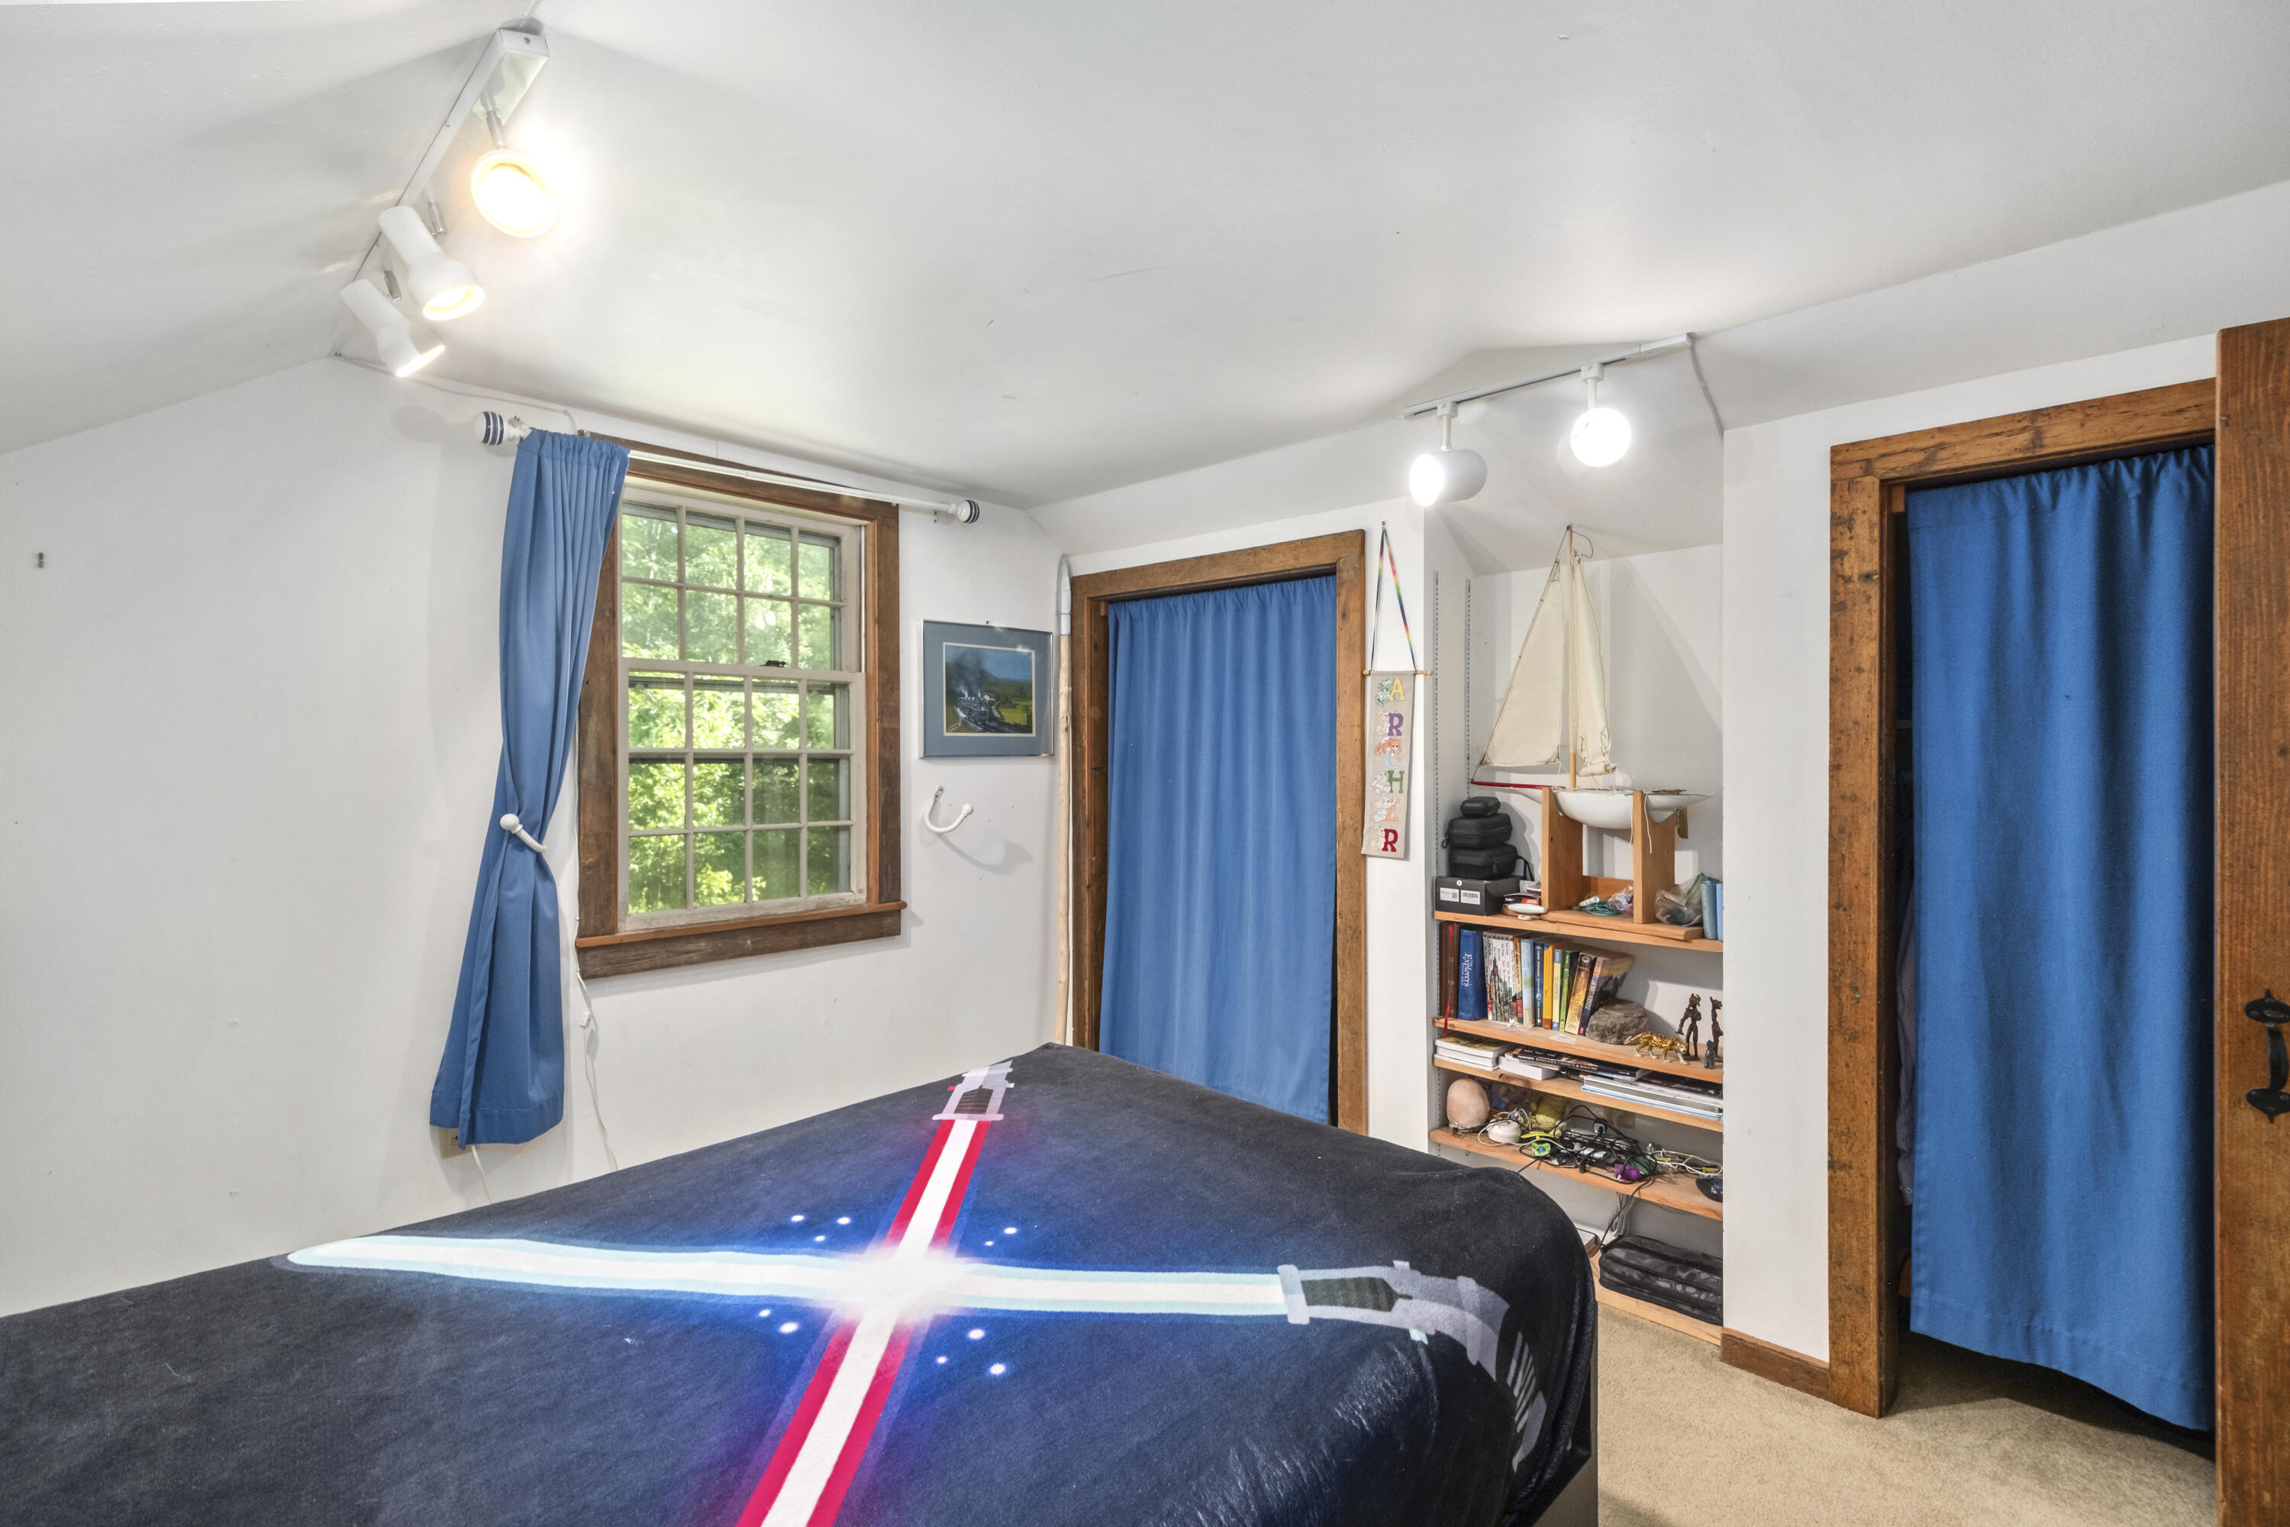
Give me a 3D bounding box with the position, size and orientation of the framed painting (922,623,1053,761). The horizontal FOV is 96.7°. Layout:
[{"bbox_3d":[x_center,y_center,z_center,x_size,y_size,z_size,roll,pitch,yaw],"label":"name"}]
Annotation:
[{"bbox_3d":[-0.484,-0.222,3.159,0.022,0.403,0.513,0,0,42],"label":"framed painting"}]

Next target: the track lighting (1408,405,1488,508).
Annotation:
[{"bbox_3d":[0.688,-0.685,2.283,0.155,0.234,0.117,0,0,-23],"label":"track lighting"}]

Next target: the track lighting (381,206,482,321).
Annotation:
[{"bbox_3d":[-1.028,-0.721,1.455,0.090,0.135,0.090,-35,14,-21],"label":"track lighting"}]

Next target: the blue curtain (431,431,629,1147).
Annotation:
[{"bbox_3d":[-1.370,0.043,2.291,0.130,1.570,0.394,0,0,43],"label":"blue curtain"}]

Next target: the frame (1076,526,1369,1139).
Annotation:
[{"bbox_3d":[0.209,0.313,3.166,1.155,1.886,0.130,0,0,43],"label":"frame"}]

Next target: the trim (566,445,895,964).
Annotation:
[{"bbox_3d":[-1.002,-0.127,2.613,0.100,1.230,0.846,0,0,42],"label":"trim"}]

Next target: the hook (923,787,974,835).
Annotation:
[{"bbox_3d":[-0.609,0.138,3.134,0.110,0.145,0.090,0,0,43],"label":"hook"}]

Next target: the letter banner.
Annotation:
[{"bbox_3d":[0.620,0.006,2.593,0.122,0.465,0.012,4,3,42],"label":"letter banner"}]

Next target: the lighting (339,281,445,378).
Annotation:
[{"bbox_3d":[-1.157,-0.670,1.555,0.085,0.088,0.130,0,-44,35],"label":"lighting"}]

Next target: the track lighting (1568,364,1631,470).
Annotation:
[{"bbox_3d":[0.912,-0.694,2.078,0.117,0.232,0.155,0,0,10],"label":"track lighting"}]

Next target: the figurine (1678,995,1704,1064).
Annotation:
[{"bbox_3d":[1.214,0.586,2.265,0.055,0.148,0.045,0,0,38],"label":"figurine"}]

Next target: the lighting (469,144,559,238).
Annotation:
[{"bbox_3d":[-0.764,-0.677,1.218,0.090,0.090,0.135,0,21,-41],"label":"lighting"}]

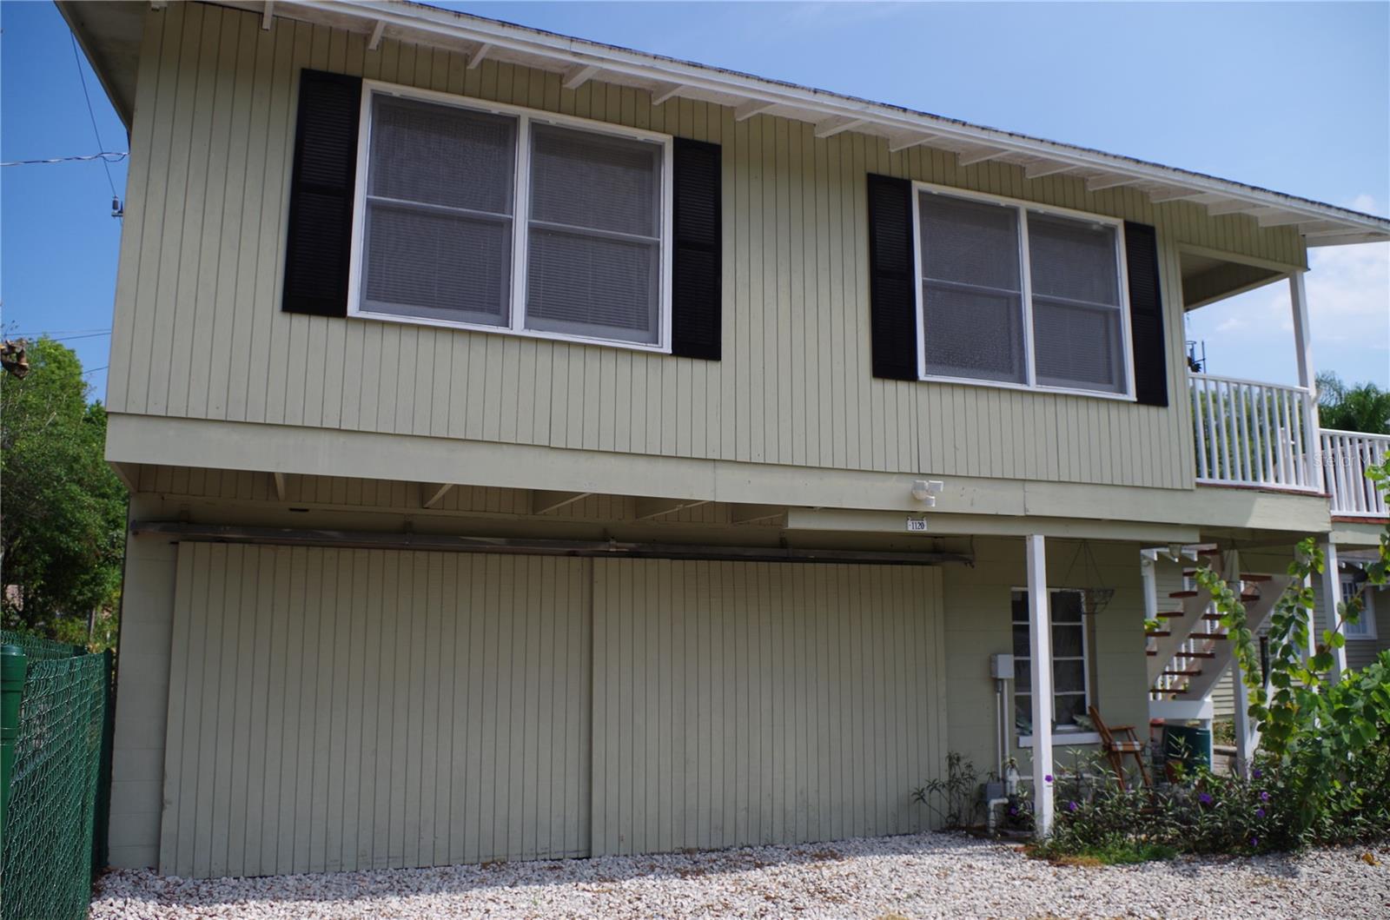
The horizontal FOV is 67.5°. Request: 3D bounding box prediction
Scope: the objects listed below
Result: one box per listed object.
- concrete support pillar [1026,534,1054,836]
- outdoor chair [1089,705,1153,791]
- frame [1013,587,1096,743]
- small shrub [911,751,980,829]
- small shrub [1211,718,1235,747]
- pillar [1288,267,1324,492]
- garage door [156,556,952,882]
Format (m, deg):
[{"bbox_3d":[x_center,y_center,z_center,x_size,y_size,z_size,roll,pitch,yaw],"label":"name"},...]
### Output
[{"bbox_3d":[2.518,1.641,7.567,0.092,2.190,0.092,4,-10,-20],"label":"concrete support pillar"},{"bbox_3d":[3.582,2.506,8.745,0.500,0.870,0.480,-3,-10,22],"label":"outdoor chair"},{"bbox_3d":[3.197,1.835,9.324,0.859,1.379,0.110,4,-10,-20],"label":"frame"},{"bbox_3d":[2.042,2.671,8.418,0.587,0.609,0.380,4,-10,-20],"label":"small shrub"},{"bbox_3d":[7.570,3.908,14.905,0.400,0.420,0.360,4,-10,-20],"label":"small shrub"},{"bbox_3d":[5.254,-0.683,8.963,0.092,1.949,0.092,4,-10,-20],"label":"pillar"},{"bbox_3d":[-0.663,1.806,7.769,5.871,2.183,0.100,4,-10,-20],"label":"garage door"}]

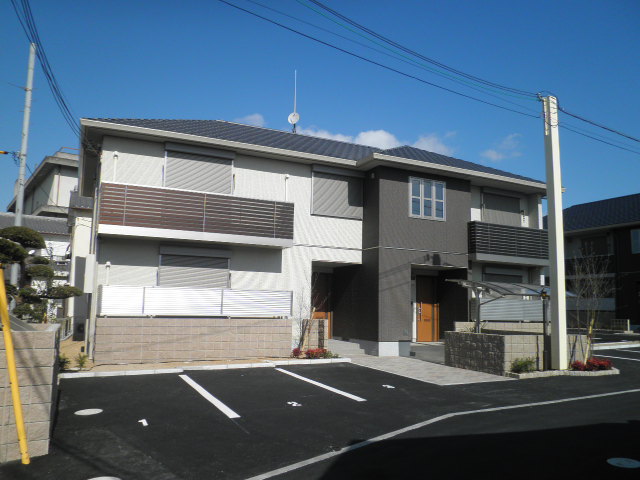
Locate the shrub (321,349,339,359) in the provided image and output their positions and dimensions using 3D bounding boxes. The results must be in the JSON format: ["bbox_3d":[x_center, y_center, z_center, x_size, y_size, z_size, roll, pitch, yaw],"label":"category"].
[{"bbox_3d":[0.268,3.203,13.567,0.440,0.280,0.380,5,-8,-26],"label":"shrub"}]

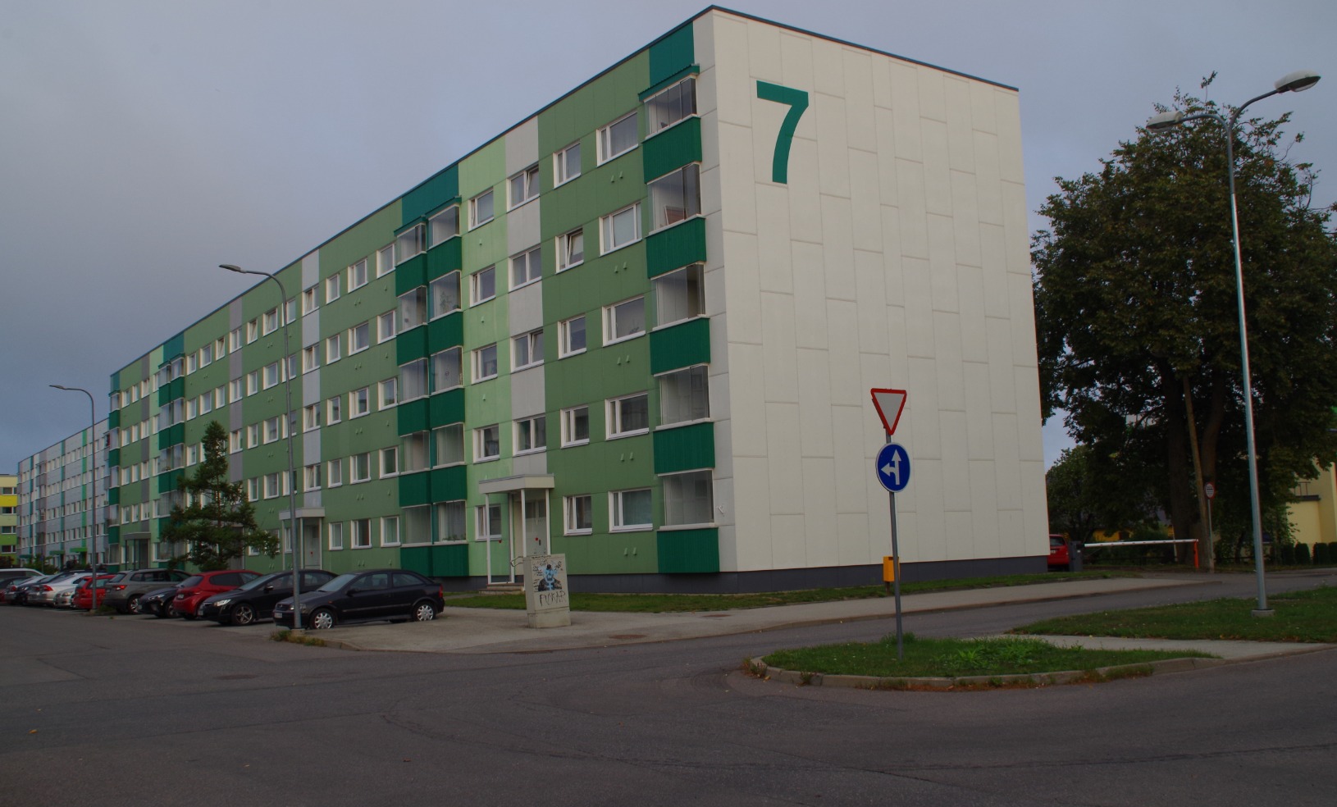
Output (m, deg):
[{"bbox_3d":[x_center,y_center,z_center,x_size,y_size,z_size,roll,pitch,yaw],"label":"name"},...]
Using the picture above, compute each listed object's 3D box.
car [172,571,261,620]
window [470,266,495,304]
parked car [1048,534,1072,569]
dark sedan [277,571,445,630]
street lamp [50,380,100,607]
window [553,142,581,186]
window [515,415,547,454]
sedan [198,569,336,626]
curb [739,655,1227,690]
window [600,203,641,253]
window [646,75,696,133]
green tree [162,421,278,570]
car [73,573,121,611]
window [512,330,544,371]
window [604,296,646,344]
[{"bbox_3d":[-13.630,6.040,42.300,3.970,1.460,1.740,3,-8,-37],"label":"car"},{"bbox_3d":[-6.510,-4.158,47.317,0.170,1.189,2.021,2,-8,-34],"label":"window"},{"bbox_3d":[13.703,5.830,52.020,1.730,1.460,4.060,0,-7,-16],"label":"parked car"},{"bbox_3d":[-7.534,4.787,32.596,4.120,1.430,1.710,2,-8,-35],"label":"dark sedan"},{"bbox_3d":[-22.331,3.521,50.051,1.700,8.500,0.280,2,-8,-34],"label":"street lamp"},{"bbox_3d":[-3.056,-7.401,41.429,0.160,1.125,1.626,2,-8,-34],"label":"window"},{"bbox_3d":[-4.488,1.020,43.441,0.150,1.130,2.120,2,-8,-34],"label":"window"},{"bbox_3d":[-10.648,5.314,37.020,4.540,1.440,1.755,2,-8,-35],"label":"sedan"},{"bbox_3d":[3.204,2.971,14.762,5.498,0.130,2.800,-5,-7,23],"label":"curb"},{"bbox_3d":[-1.412,-5.142,39.208,0.150,1.130,2.200,2,-8,-34],"label":"window"},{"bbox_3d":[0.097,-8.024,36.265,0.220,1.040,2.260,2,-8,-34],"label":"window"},{"bbox_3d":[-20.185,4.763,59.975,5.200,7.933,5.200,2,-8,-34],"label":"green tree"},{"bbox_3d":[-22.229,7.708,55.081,4.200,1.470,1.740,3,-8,-37],"label":"car"},{"bbox_3d":[-4.493,-1.683,43.289,0.160,1.125,2.209,2,-8,-34],"label":"window"},{"bbox_3d":[-1.279,-2.437,38.897,0.150,1.130,2.200,2,-8,-34],"label":"window"}]

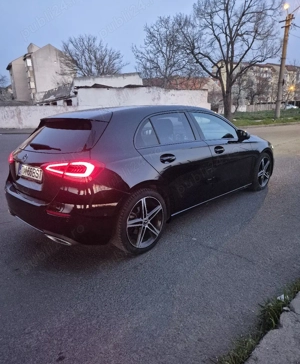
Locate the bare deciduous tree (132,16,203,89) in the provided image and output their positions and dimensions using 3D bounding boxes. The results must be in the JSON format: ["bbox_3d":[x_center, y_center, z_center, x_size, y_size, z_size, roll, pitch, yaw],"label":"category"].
[{"bbox_3d":[1.911,-12.958,30.523,7.960,10.460,7.960,0,16,3],"label":"bare deciduous tree"}]

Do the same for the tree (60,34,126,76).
[{"bbox_3d":[-6.148,-11.675,29.834,7.790,8.550,7.790,-4,17,-10],"label":"tree"}]

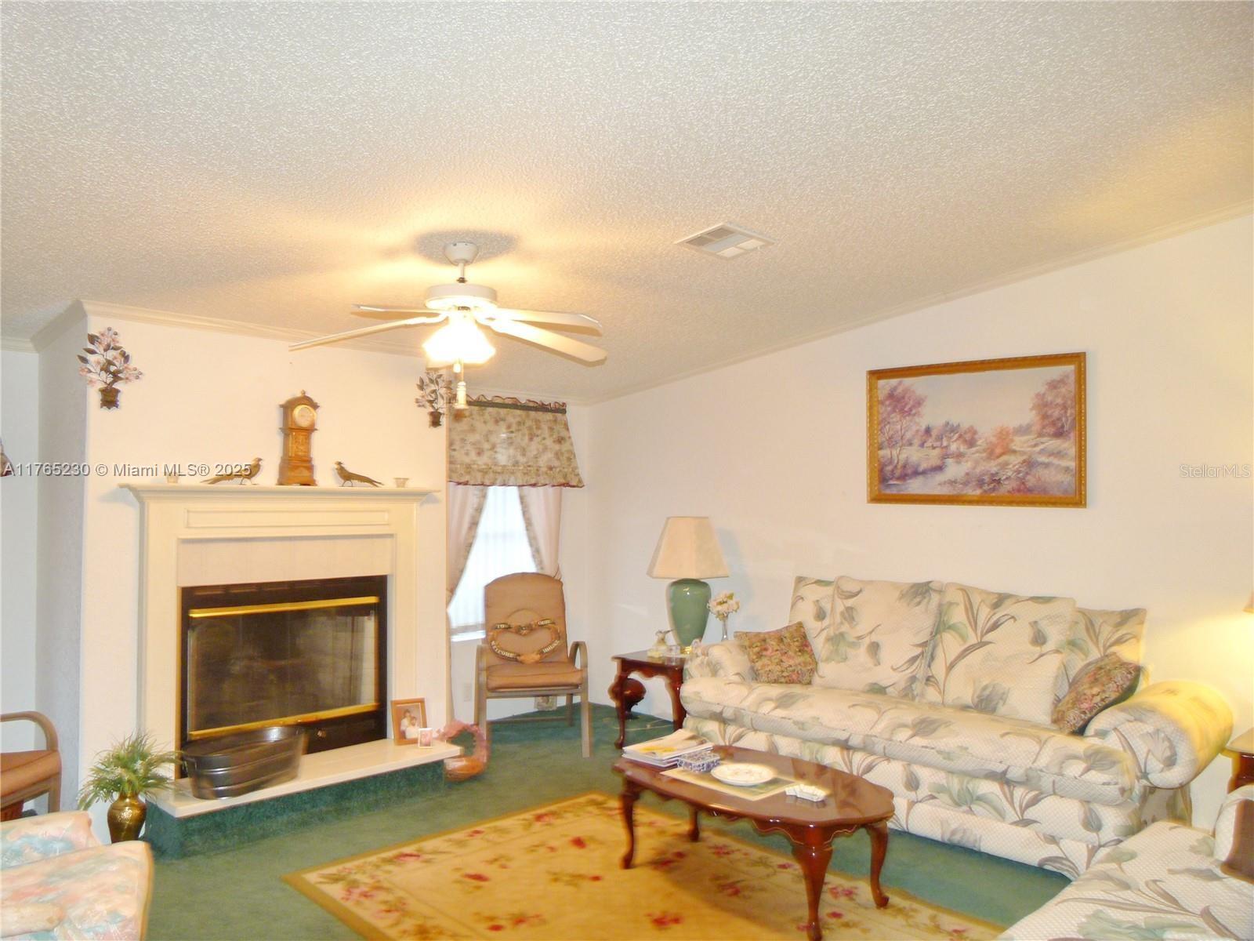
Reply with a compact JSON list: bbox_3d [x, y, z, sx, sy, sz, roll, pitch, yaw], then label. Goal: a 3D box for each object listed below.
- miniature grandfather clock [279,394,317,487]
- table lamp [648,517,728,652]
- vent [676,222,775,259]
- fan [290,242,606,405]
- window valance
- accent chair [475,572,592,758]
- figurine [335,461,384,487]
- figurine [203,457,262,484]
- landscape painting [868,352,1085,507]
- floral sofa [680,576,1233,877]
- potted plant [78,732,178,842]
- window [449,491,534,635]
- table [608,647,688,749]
[{"bbox_3d":[-1.600,-0.153,4.420,0.152,0.465,0.120,2,-3,-44],"label":"miniature grandfather clock"},{"bbox_3d":[0.349,0.666,5.279,0.366,0.782,0.366,-1,-2,41],"label":"table lamp"},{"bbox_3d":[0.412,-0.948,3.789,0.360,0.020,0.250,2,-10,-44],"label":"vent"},{"bbox_3d":[-0.611,-0.578,3.583,1.300,0.650,1.300,2,-3,-44],"label":"fan"},{"bbox_3d":[-0.751,-0.178,5.748,1.113,0.542,0.146,2,-2,-42],"label":"window valance"},{"bbox_3d":[-0.572,1.102,5.290,0.615,0.967,0.718,1,-1,-11],"label":"accent chair"},{"bbox_3d":[-1.347,0.017,4.544,0.258,0.128,0.047,2,-2,-42],"label":"figurine"},{"bbox_3d":[-1.798,0.002,4.132,0.256,0.128,0.047,2,-2,-42],"label":"figurine"},{"bbox_3d":[1.734,-0.187,4.634,1.135,0.728,0.040,-1,-3,44],"label":"landscape painting"},{"bbox_3d":[1.332,1.063,4.276,2.417,1.026,0.835,-1,-2,41],"label":"floral sofa"},{"bbox_3d":[-2.105,1.359,3.827,0.430,0.515,0.410,2,-3,-44],"label":"potted plant"},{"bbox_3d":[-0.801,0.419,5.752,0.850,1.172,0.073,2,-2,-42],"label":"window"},{"bbox_3d":[0.347,1.409,5.520,0.640,0.530,0.560,2,-3,-44],"label":"table"}]

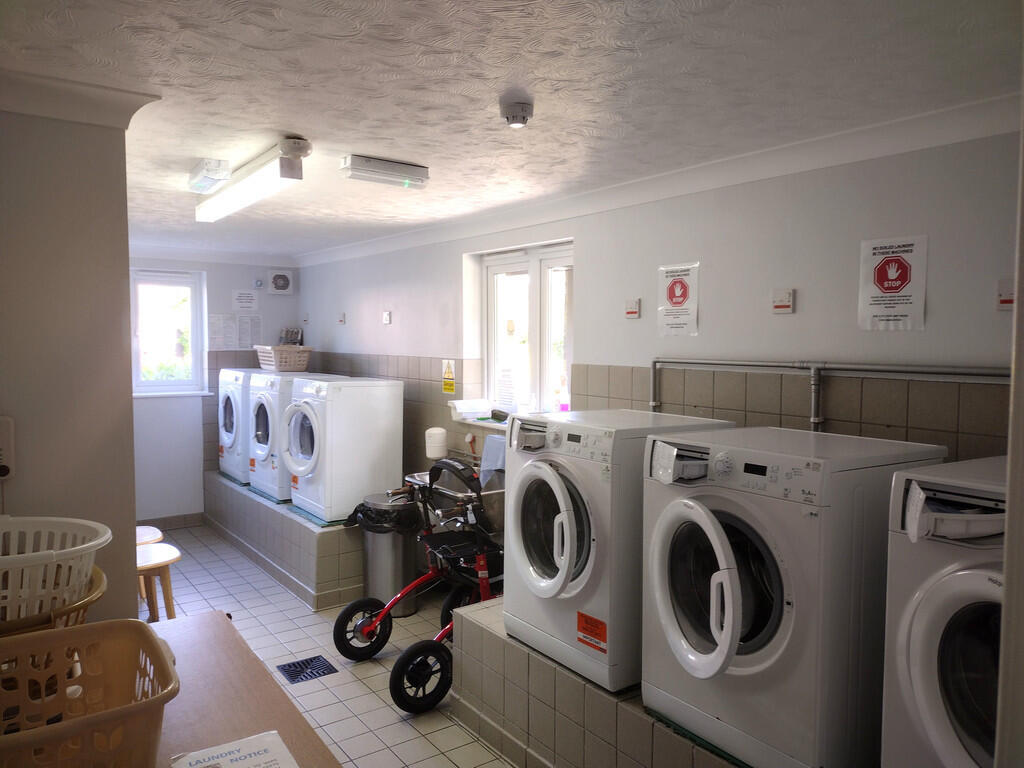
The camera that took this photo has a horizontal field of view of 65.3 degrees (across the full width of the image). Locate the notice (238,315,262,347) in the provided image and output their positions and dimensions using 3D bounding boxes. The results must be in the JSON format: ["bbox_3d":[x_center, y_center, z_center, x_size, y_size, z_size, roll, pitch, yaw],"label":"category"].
[{"bbox_3d":[-2.198,-0.431,6.702,0.210,0.297,0.006,-2,4,-35],"label":"notice"}]

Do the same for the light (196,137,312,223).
[{"bbox_3d":[-1.125,-0.811,3.324,0.085,0.125,1.280,-2,4,-33],"label":"light"}]

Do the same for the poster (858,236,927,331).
[{"bbox_3d":[1.230,-0.322,2.585,0.008,0.298,0.220,-2,4,-35],"label":"poster"}]

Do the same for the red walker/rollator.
[{"bbox_3d":[-0.340,0.876,3.785,0.860,1.000,0.680,-2,4,-32],"label":"red walker/rollator"}]

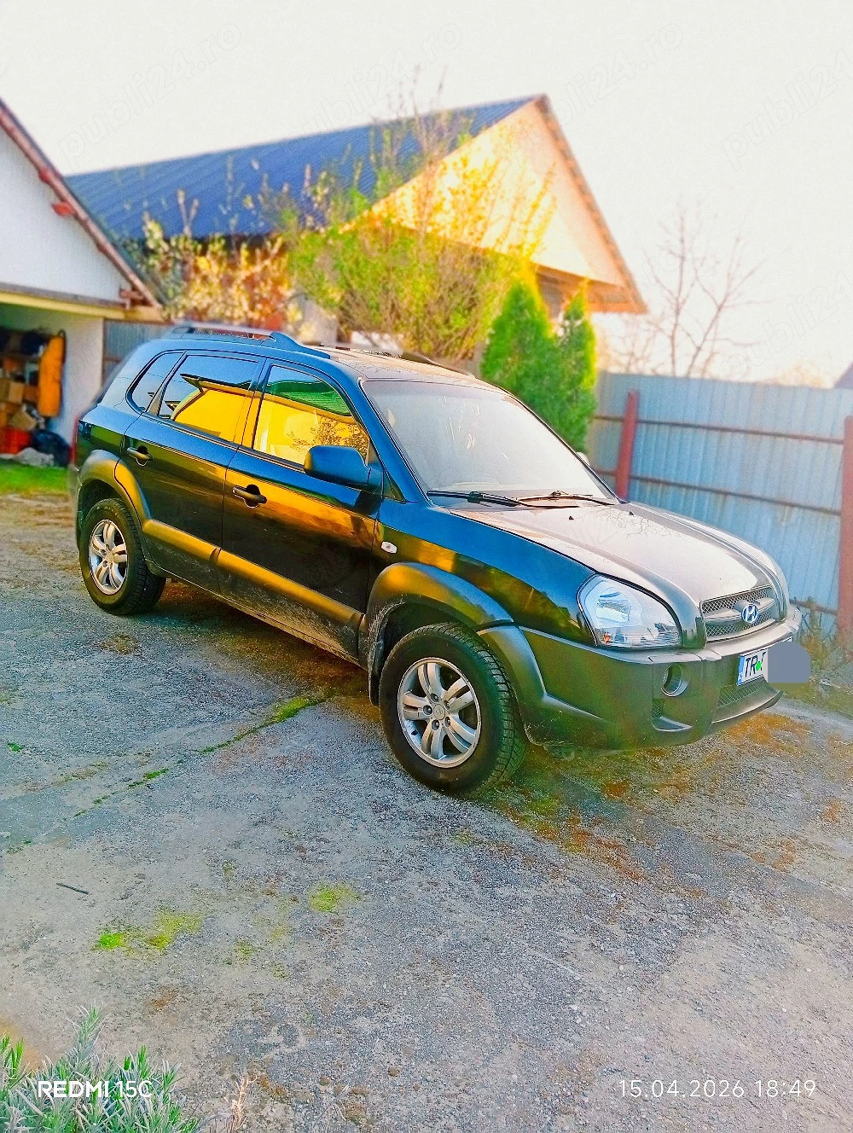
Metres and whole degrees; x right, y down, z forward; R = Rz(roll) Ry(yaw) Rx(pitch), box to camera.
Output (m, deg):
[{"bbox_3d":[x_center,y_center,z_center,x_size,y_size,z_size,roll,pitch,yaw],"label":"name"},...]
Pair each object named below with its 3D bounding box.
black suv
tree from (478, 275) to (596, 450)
[{"bbox_3d":[-0.259,-0.320,4.648,4.330,1.710,1.860,18,16,40],"label":"black suv"},{"bbox_3d":[0.964,-1.284,7.734,1.050,2.522,0.960,7,12,6],"label":"tree"}]

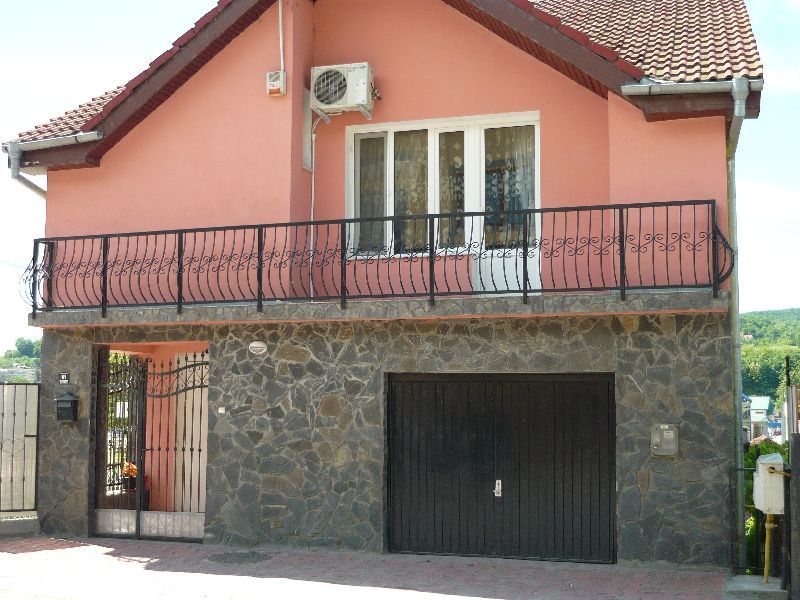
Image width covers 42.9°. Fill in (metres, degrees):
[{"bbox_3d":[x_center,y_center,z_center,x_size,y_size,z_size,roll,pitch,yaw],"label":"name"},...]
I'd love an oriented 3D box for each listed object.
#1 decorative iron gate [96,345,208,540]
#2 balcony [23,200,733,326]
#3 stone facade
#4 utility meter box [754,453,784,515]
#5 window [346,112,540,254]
[{"bbox_3d":[-3.141,1.821,12.802,1.606,2.349,0.080,-2,-5,18],"label":"decorative iron gate"},{"bbox_3d":[-0.738,-0.396,11.842,8.763,0.993,0.449,-2,-5,18],"label":"balcony"},{"bbox_3d":[-0.553,1.596,11.993,8.528,2.656,0.300,-2,-5,18],"label":"stone facade"},{"bbox_3d":[3.615,1.798,9.964,0.280,0.600,0.250,-1,-5,9],"label":"utility meter box"},{"bbox_3d":[0.495,-1.372,12.360,2.440,1.656,0.120,-2,-5,18],"label":"window"}]

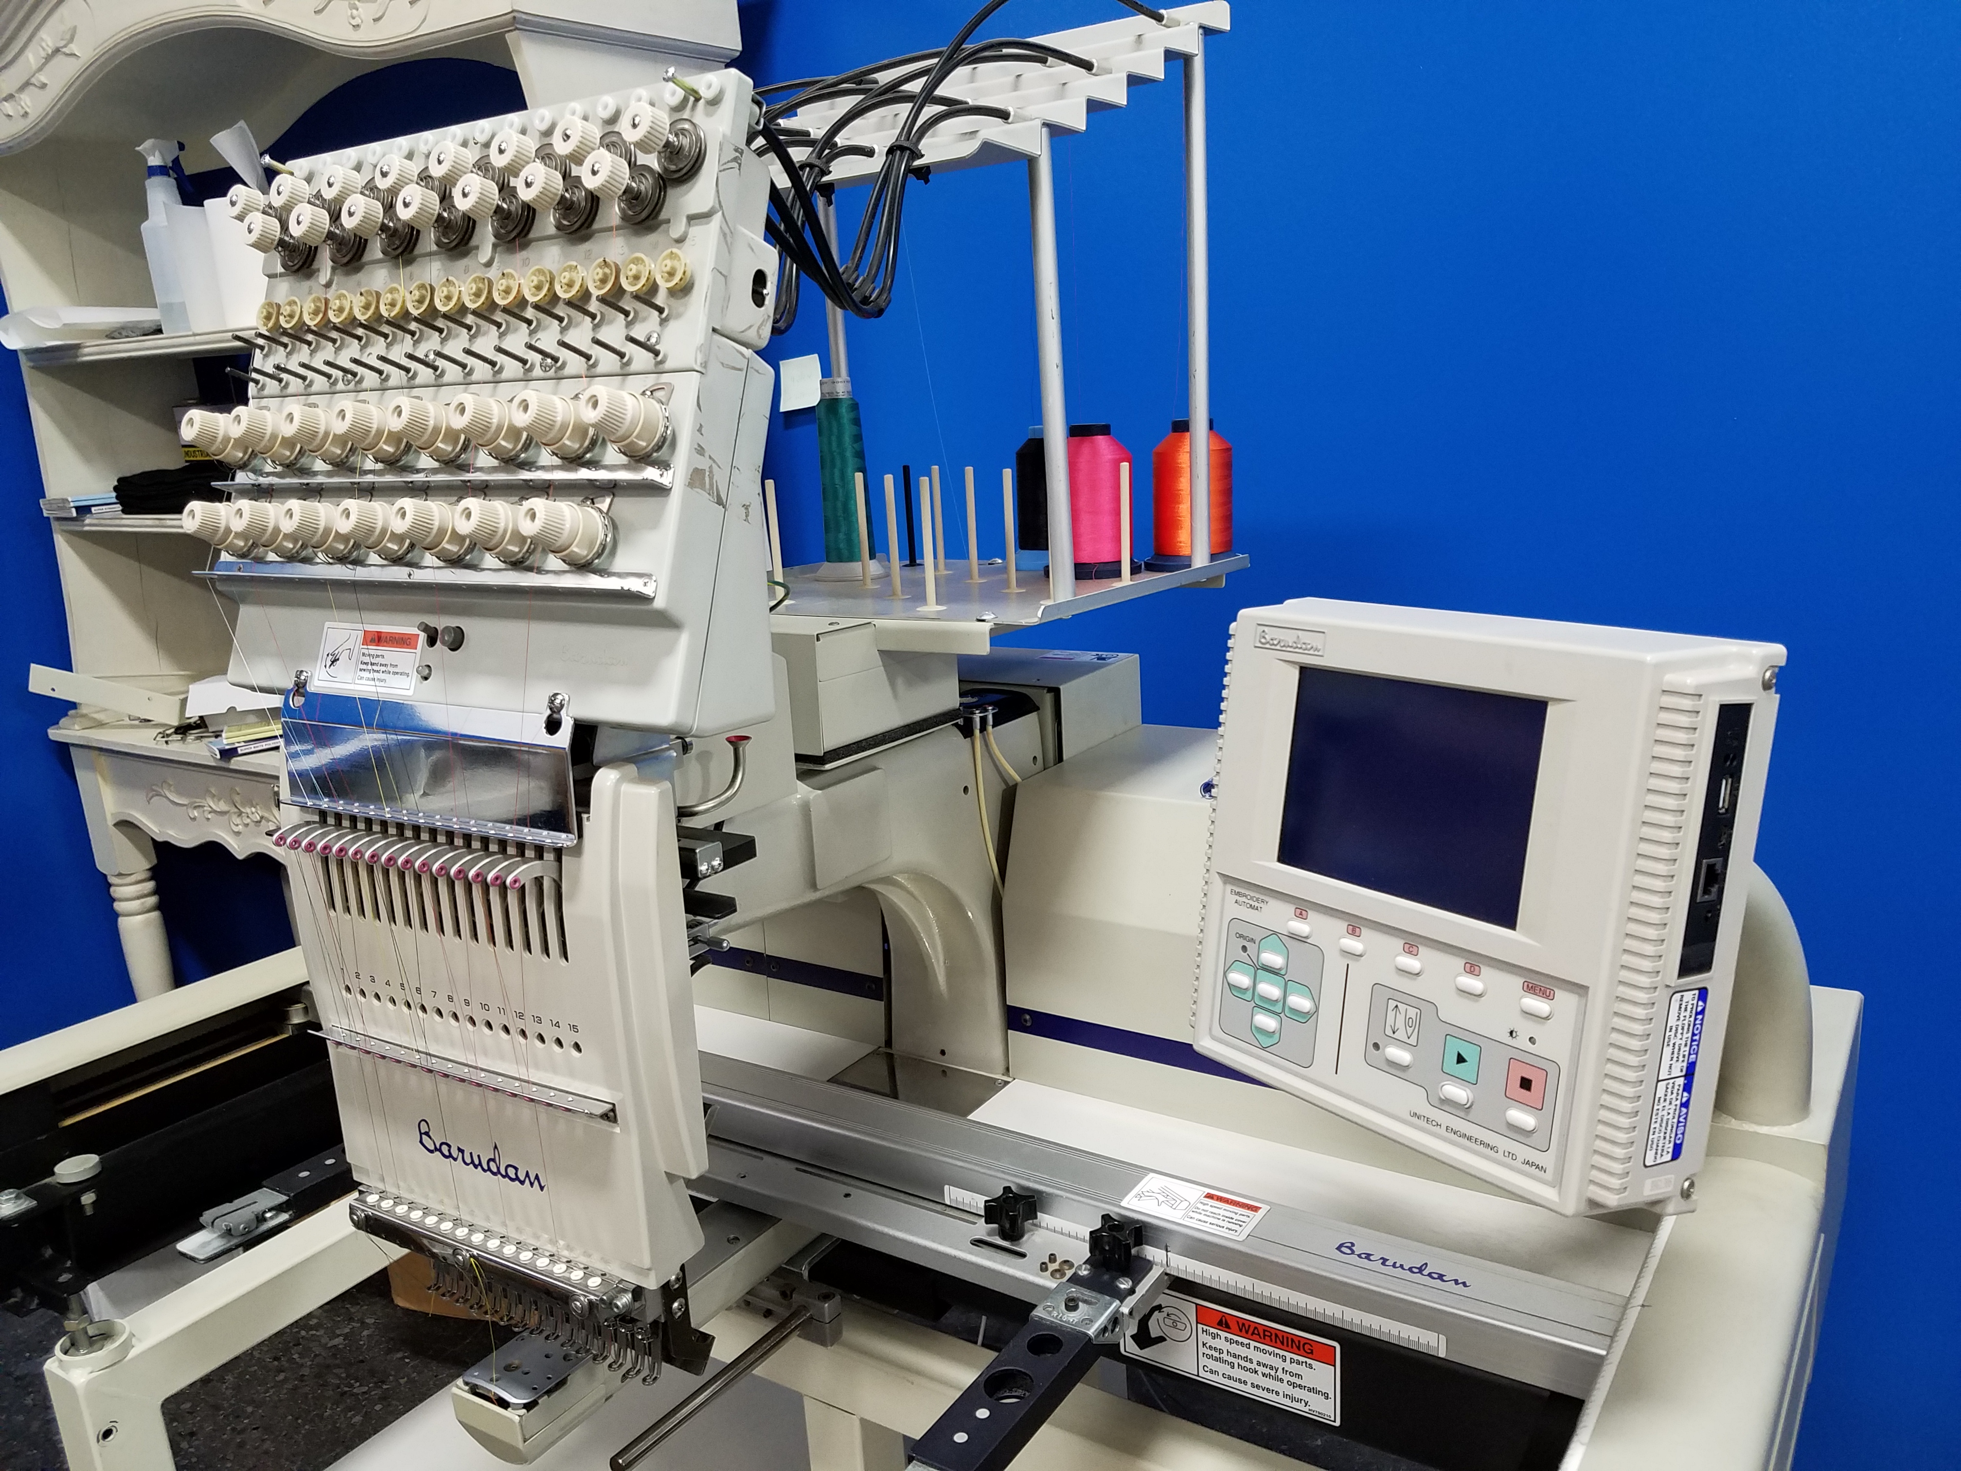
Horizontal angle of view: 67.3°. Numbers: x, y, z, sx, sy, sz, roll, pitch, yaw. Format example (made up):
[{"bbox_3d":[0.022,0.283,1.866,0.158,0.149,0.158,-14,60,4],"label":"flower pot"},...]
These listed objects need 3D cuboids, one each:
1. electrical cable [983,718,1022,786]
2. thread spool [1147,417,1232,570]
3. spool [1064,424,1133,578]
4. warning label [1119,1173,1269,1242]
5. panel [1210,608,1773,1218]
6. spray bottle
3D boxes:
[{"bbox_3d":[0.015,0.011,1.000,0.012,0.046,0.042,5,15,33],"label":"electrical cable"},{"bbox_3d":[0.173,-0.197,1.196,0.074,0.116,0.074,-3,13,1],"label":"thread spool"},{"bbox_3d":[0.087,-0.186,1.165,0.074,0.116,0.074,-3,13,1],"label":"spool"},{"bbox_3d":[0.122,0.269,0.838,0.076,0.001,0.039,5,15,33],"label":"warning label"},{"bbox_3d":[0.197,0.058,0.618,0.084,0.215,0.207,0,8,-37],"label":"panel"},{"bbox_3d":[-1.296,-0.801,2.370,0.094,0.298,0.080,-9,14,-25],"label":"spray bottle"}]

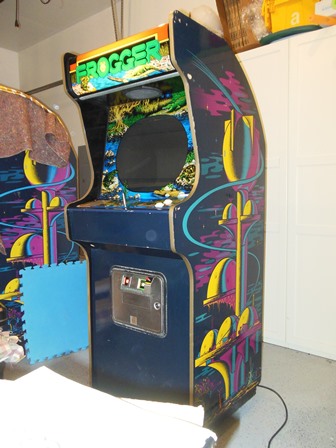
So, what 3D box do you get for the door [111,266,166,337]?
[{"bbox_3d":[-0.151,0.367,1.555,0.338,0.308,0.040,3,6,33],"label":"door"}]

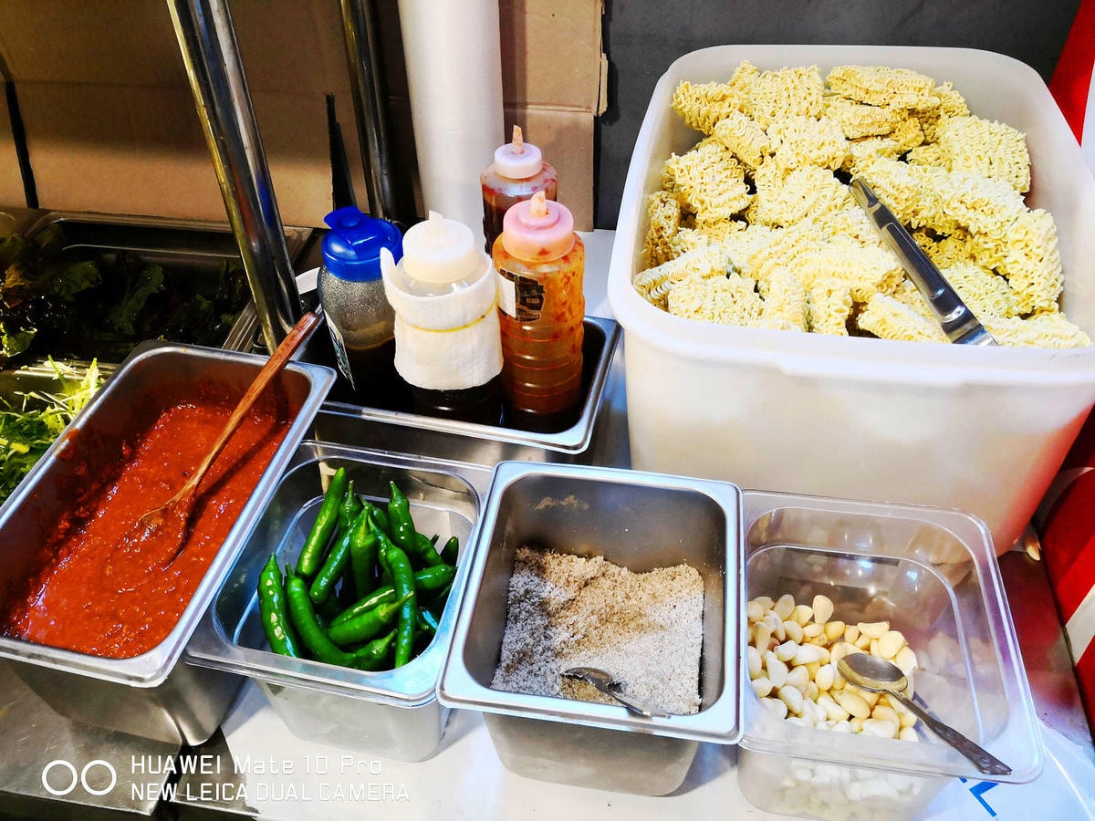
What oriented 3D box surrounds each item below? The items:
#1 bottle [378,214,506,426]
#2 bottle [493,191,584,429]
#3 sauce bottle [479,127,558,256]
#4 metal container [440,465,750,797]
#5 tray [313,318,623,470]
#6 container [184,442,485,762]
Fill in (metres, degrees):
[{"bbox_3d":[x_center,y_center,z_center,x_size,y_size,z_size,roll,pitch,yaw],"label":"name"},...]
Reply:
[{"bbox_3d":[-0.084,-0.061,0.721,0.087,0.235,0.084,0,44,0],"label":"bottle"},{"bbox_3d":[-0.007,-0.061,0.705,0.070,0.260,0.070,0,44,0],"label":"bottle"},{"bbox_3d":[-0.026,-0.146,0.804,0.066,0.255,0.066,9,44,9],"label":"sauce bottle"},{"bbox_3d":[0.033,0.154,0.567,0.162,0.149,0.176,6,44,5],"label":"metal container"},{"bbox_3d":[-0.079,-0.009,0.760,0.265,0.107,0.162,9,44,9],"label":"tray"},{"bbox_3d":[-0.118,0.143,0.594,0.162,0.145,0.176,8,44,7],"label":"container"}]

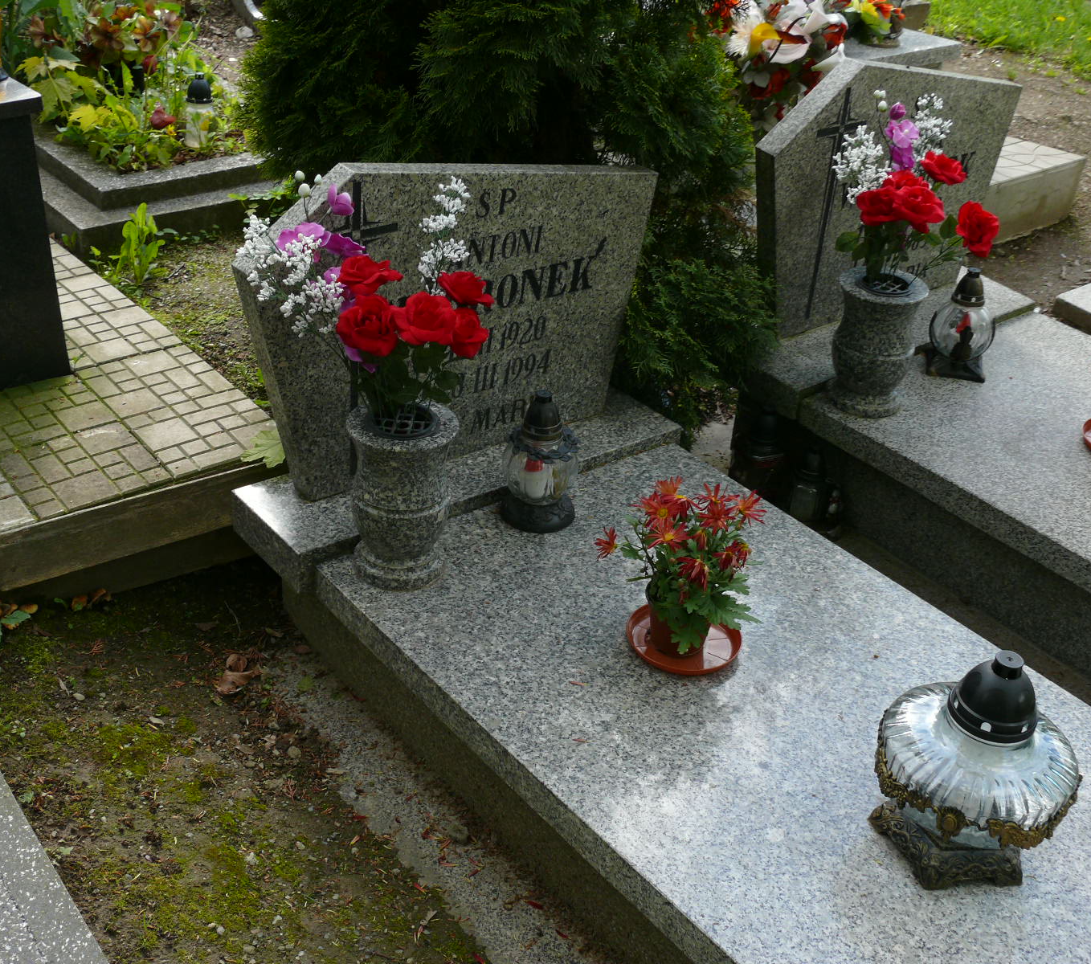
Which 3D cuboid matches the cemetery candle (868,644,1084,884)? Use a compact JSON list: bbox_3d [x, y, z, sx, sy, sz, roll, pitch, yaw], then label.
[{"bbox_3d":[0.500,0.323,1.512,0.235,0.298,0.235,-6,33,-18],"label":"cemetery candle"}]

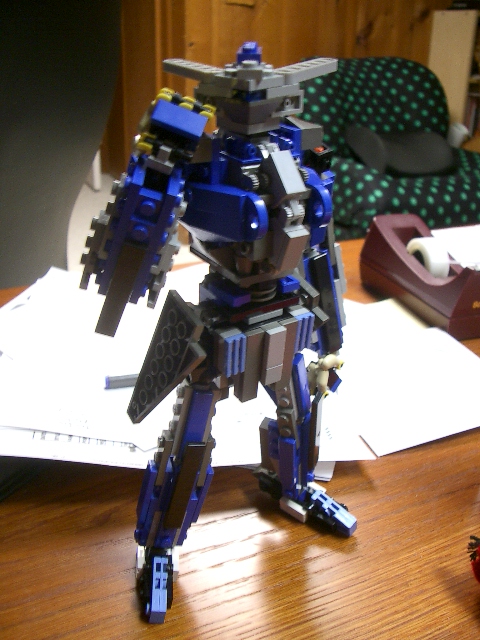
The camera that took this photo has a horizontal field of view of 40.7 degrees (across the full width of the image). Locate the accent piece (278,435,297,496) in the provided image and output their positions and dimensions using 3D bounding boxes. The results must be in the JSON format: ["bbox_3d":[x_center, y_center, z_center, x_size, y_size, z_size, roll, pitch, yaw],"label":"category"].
[{"bbox_3d":[0.023,0.071,0.312,0.008,0.032,0.003,5,23,21],"label":"accent piece"}]

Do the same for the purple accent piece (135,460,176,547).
[{"bbox_3d":[-0.037,0.081,0.287,0.009,0.042,0.009,7,27,-19],"label":"purple accent piece"}]

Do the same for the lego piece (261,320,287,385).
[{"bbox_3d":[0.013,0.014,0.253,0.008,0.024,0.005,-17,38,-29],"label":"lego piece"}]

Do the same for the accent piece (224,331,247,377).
[{"bbox_3d":[-0.002,0.014,0.245,0.008,0.016,0.003,-17,38,-29],"label":"accent piece"}]

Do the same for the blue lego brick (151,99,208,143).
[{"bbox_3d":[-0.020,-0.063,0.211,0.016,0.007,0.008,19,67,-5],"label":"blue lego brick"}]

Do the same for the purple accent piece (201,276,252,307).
[{"bbox_3d":[-0.005,-0.012,0.249,0.009,0.004,0.022,-17,38,-29],"label":"purple accent piece"}]

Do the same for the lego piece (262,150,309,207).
[{"bbox_3d":[0.015,-0.050,0.227,0.008,0.016,0.008,-14,-12,-29],"label":"lego piece"}]

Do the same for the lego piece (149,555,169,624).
[{"bbox_3d":[-0.034,0.114,0.273,0.006,0.008,0.025,7,34,-9],"label":"lego piece"}]

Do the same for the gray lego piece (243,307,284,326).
[{"bbox_3d":[0.009,-0.002,0.252,0.016,0.003,0.006,-17,38,-29],"label":"gray lego piece"}]

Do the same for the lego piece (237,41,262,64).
[{"bbox_3d":[0.004,-0.092,0.224,0.008,0.005,0.008,2,38,6],"label":"lego piece"}]

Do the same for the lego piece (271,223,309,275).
[{"bbox_3d":[0.019,-0.027,0.241,0.008,0.016,0.006,-14,51,-27],"label":"lego piece"}]

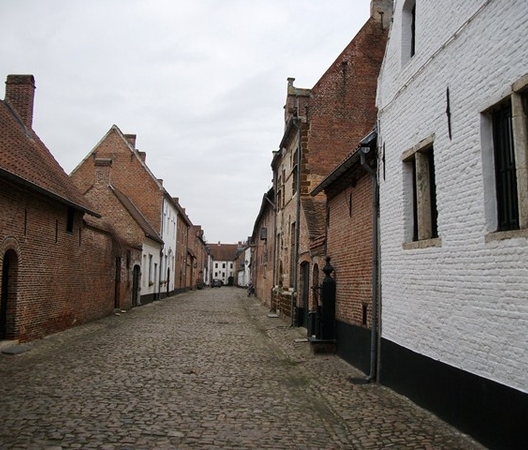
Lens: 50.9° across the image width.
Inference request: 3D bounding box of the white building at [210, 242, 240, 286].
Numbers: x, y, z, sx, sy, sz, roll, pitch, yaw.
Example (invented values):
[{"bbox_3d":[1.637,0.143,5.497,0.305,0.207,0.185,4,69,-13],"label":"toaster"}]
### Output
[{"bbox_3d":[-9.988,10.462,144.334,10.000,11.080,8.000,1,-6,-4],"label":"white building"}]

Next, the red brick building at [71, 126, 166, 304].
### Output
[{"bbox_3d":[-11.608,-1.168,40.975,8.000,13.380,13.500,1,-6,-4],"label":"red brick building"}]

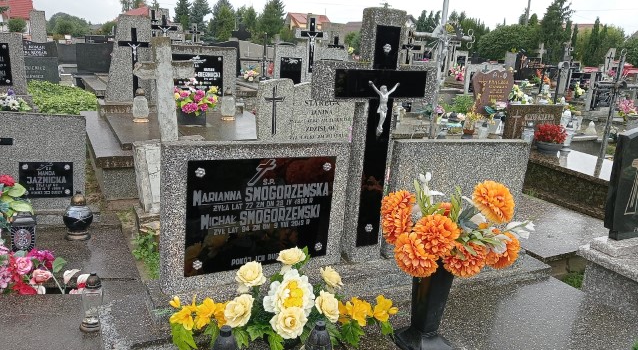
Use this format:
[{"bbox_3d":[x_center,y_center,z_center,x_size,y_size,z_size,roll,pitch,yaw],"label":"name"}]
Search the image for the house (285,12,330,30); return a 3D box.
[{"bbox_3d":[-1.940,-22.249,85.160,7.500,8.300,9.000,16,18,43],"label":"house"}]

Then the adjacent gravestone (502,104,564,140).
[{"bbox_3d":[2.434,-0.571,5.853,0.880,0.480,0.100,-3,15,-28],"label":"adjacent gravestone"}]

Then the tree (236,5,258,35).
[{"bbox_3d":[-6.643,-13.705,48.000,2.044,4.088,2.044,4,14,0],"label":"tree"}]

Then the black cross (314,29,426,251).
[{"bbox_3d":[0.237,-0.140,2.166,0.458,0.940,0.052,-5,18,-29],"label":"black cross"}]

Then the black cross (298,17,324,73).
[{"bbox_3d":[-0.108,-1.998,8.000,0.410,0.860,0.070,-5,17,-30],"label":"black cross"}]

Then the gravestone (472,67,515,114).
[{"bbox_3d":[2.720,-1.246,7.933,0.790,0.790,0.100,-3,14,-26],"label":"gravestone"}]

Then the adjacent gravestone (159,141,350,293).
[{"bbox_3d":[-0.228,0.138,2.013,0.763,0.537,0.073,-3,16,-33],"label":"adjacent gravestone"}]

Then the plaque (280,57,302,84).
[{"bbox_3d":[-0.423,-1.555,7.800,0.380,0.450,0.080,-5,17,-30],"label":"plaque"}]

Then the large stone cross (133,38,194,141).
[{"bbox_3d":[-1.077,-0.596,3.600,0.390,0.710,0.135,-9,16,-29],"label":"large stone cross"}]

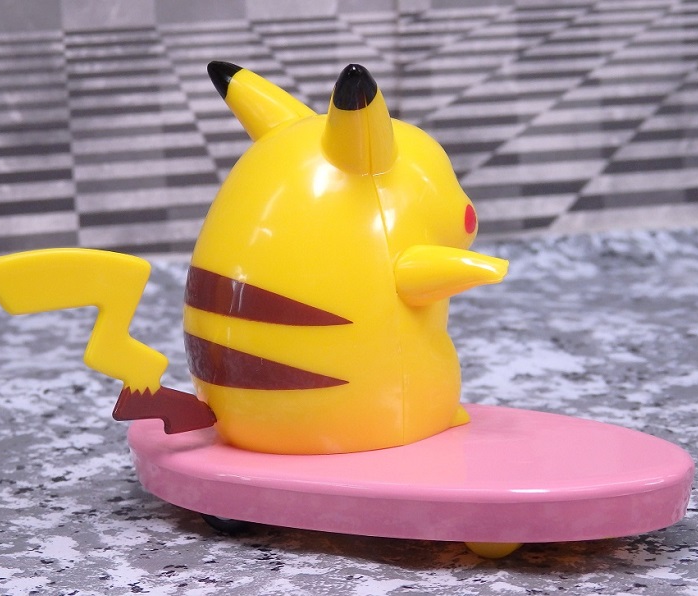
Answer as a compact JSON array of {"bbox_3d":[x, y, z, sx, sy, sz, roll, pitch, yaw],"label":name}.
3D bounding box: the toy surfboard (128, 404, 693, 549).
[{"bbox_3d":[0.008,0.030,0.299,0.107,0.009,0.057,3,12,28],"label":"toy surfboard"}]

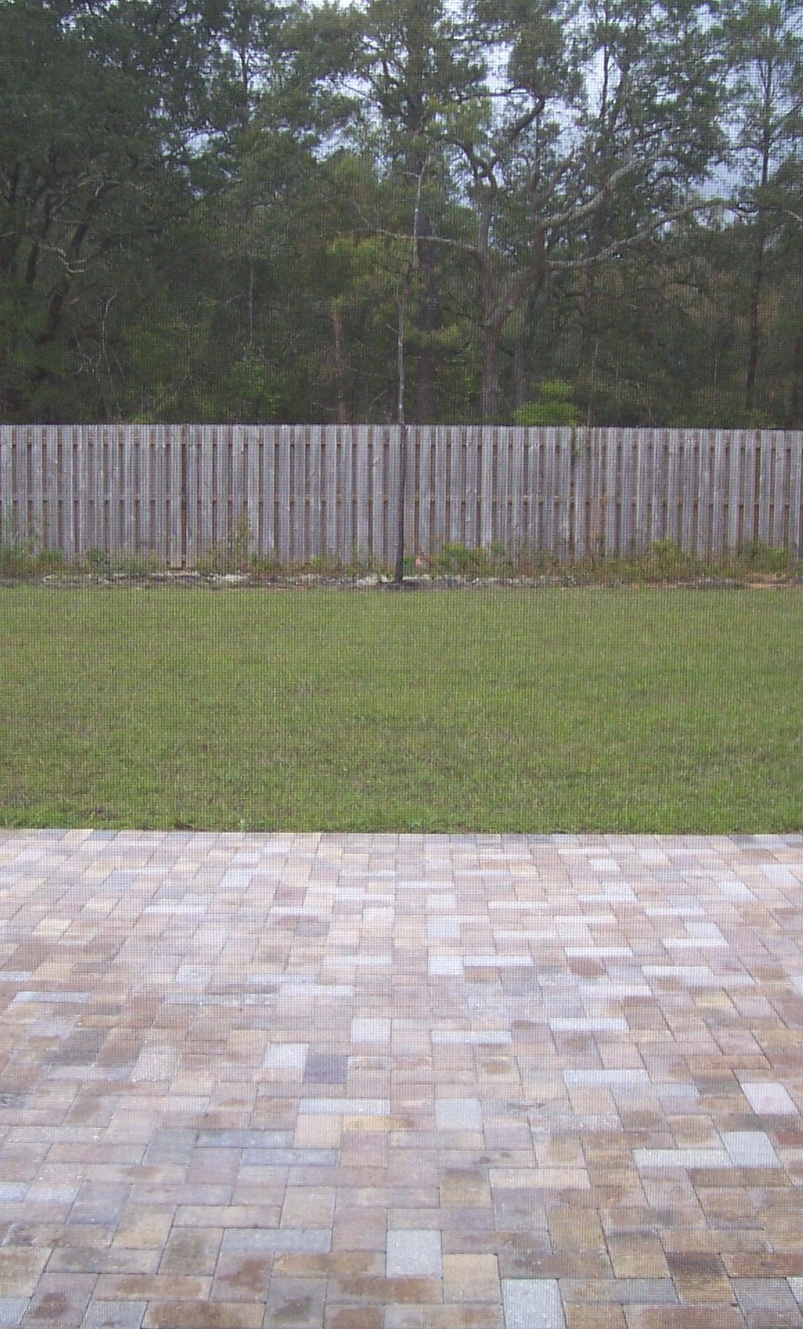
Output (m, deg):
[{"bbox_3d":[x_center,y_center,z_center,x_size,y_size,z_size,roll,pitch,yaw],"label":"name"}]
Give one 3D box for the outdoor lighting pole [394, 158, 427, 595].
[{"bbox_3d":[0.104,-3.296,19.931,0.370,4.810,0.310,0,6,0],"label":"outdoor lighting pole"}]

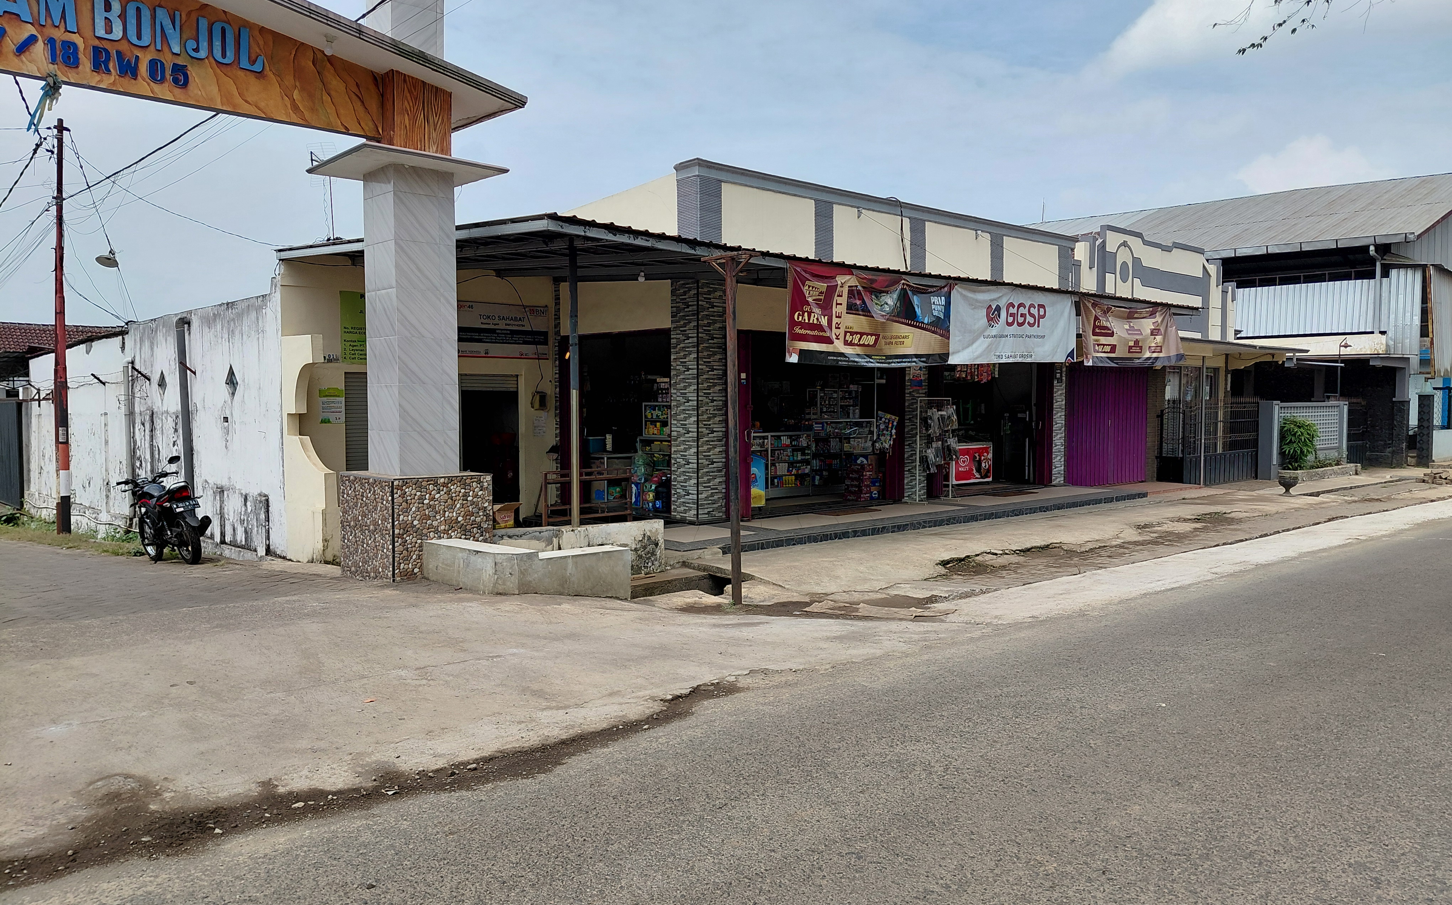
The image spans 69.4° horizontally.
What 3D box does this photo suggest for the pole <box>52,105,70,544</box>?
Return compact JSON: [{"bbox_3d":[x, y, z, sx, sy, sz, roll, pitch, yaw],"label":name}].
[{"bbox_3d":[-10.927,-2.058,17.274,0.190,6.814,0.190,-1,3,-43],"label":"pole"}]

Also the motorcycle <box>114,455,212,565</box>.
[{"bbox_3d":[-6.476,0.698,12.202,0.740,1.170,2.000,-3,4,-43],"label":"motorcycle"}]

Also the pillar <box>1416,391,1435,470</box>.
[{"bbox_3d":[15.595,-0.508,23.418,0.270,1.690,0.270,-3,4,-43],"label":"pillar"}]

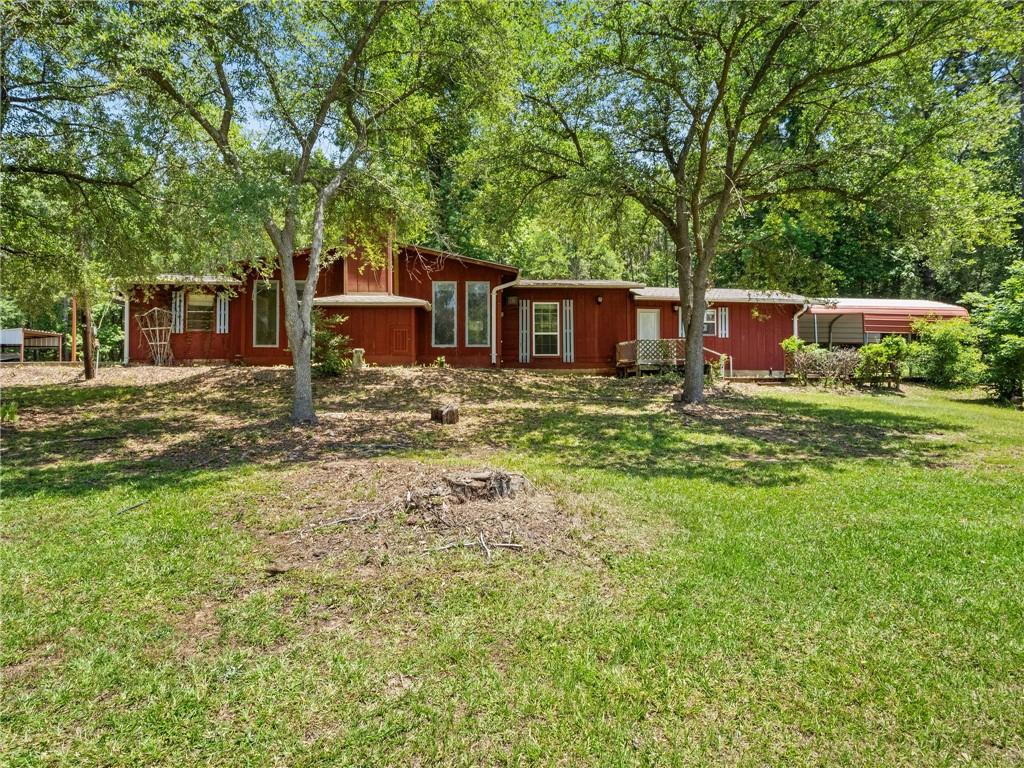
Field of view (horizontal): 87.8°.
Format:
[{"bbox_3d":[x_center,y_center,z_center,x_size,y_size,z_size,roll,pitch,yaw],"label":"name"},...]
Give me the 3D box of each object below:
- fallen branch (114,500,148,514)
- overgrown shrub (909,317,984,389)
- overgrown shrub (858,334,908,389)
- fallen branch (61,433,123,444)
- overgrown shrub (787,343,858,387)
[{"bbox_3d":[-3.599,1.171,5.050,0.060,0.040,0.380,0,0,37],"label":"fallen branch"},{"bbox_3d":[15.340,-1.112,18.800,2.300,2.500,2.100,0,0,0],"label":"overgrown shrub"},{"bbox_3d":[12.454,-0.740,17.900,1.550,1.800,1.350,0,0,0],"label":"overgrown shrub"},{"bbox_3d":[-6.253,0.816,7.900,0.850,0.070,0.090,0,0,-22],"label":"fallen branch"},{"bbox_3d":[10.671,-0.670,18.300,2.250,1.500,1.350,0,0,0],"label":"overgrown shrub"}]

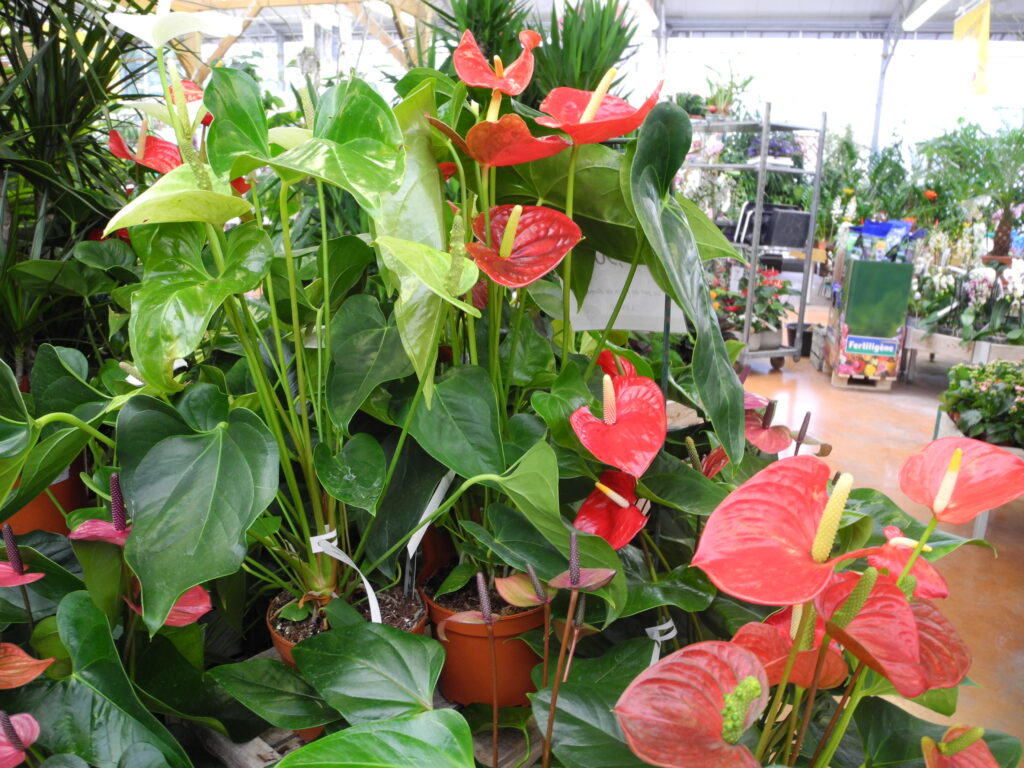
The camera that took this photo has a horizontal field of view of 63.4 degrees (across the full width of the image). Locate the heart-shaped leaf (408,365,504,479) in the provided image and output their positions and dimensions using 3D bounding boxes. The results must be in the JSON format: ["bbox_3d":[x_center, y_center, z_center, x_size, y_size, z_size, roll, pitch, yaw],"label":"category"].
[{"bbox_3d":[-0.068,0.045,1.030,0.115,0.135,0.070,4,12,6],"label":"heart-shaped leaf"}]

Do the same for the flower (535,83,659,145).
[{"bbox_3d":[0.089,-0.275,0.840,0.128,0.062,0.100,0,16,0],"label":"flower"}]

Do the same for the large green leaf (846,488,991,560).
[{"bbox_3d":[0.351,0.122,0.720,0.125,0.050,0.085,-5,15,-30],"label":"large green leaf"}]

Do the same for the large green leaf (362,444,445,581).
[{"bbox_3d":[-0.132,0.148,1.000,0.100,0.165,0.050,10,-6,2],"label":"large green leaf"}]

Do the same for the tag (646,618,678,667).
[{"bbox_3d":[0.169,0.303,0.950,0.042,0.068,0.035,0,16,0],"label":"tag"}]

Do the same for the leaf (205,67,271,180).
[{"bbox_3d":[-0.264,-0.252,0.800,0.066,0.110,0.060,-4,17,-14],"label":"leaf"}]

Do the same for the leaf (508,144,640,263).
[{"bbox_3d":[0.067,-0.201,0.920,0.150,0.130,0.090,0,16,0],"label":"leaf"}]

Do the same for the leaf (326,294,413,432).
[{"bbox_3d":[-0.164,-0.024,0.960,0.105,0.160,0.045,16,-12,10],"label":"leaf"}]

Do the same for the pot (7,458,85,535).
[{"bbox_3d":[-0.738,0.165,1.280,0.170,0.140,0.170,0,16,0],"label":"pot"}]

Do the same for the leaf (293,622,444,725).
[{"bbox_3d":[-0.139,0.287,0.830,0.145,0.065,0.120,3,12,0],"label":"leaf"}]

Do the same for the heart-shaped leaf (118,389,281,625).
[{"bbox_3d":[-0.278,0.112,0.730,0.135,0.195,0.075,-5,17,-15],"label":"heart-shaped leaf"}]

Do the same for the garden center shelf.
[{"bbox_3d":[1.680,-1.190,6.700,0.565,1.900,1.350,-5,14,-31],"label":"garden center shelf"}]

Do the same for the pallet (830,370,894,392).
[{"bbox_3d":[2.470,-0.070,5.980,0.400,0.100,0.580,5,13,11],"label":"pallet"}]

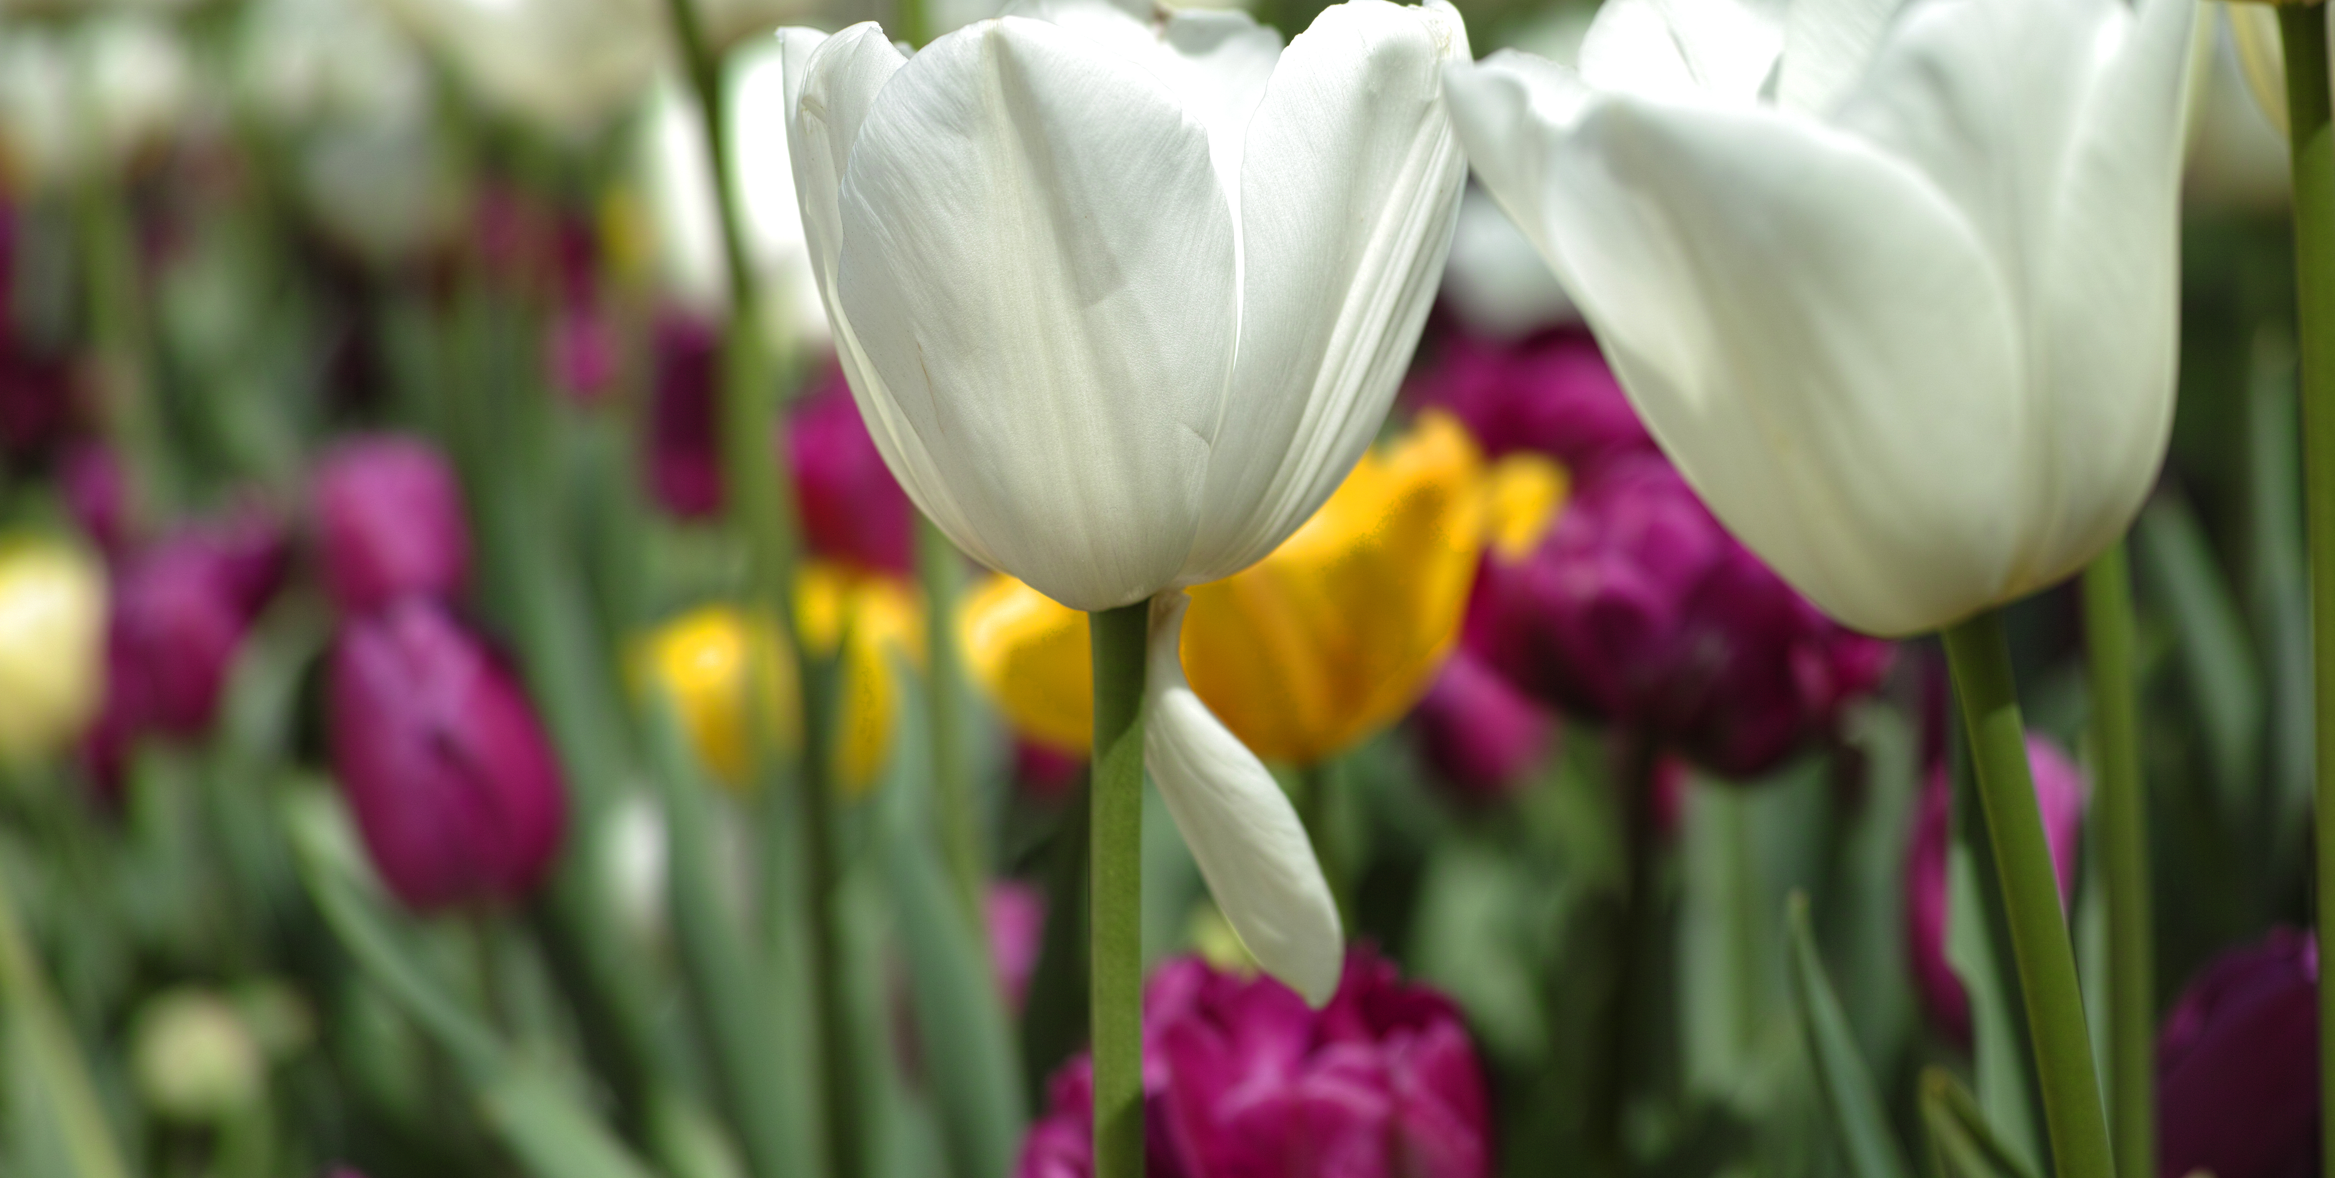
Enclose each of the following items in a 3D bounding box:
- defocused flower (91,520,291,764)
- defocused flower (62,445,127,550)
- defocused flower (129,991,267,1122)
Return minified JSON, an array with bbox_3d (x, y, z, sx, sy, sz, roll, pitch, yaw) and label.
[{"bbox_3d":[-0.265,0.013,1.320,0.053,0.065,0.053,0,9,0],"label":"defocused flower"},{"bbox_3d":[-0.353,-0.028,1.600,0.032,0.045,0.032,0,9,0],"label":"defocused flower"},{"bbox_3d":[-0.256,0.123,1.280,0.033,0.035,0.033,0,9,0],"label":"defocused flower"}]

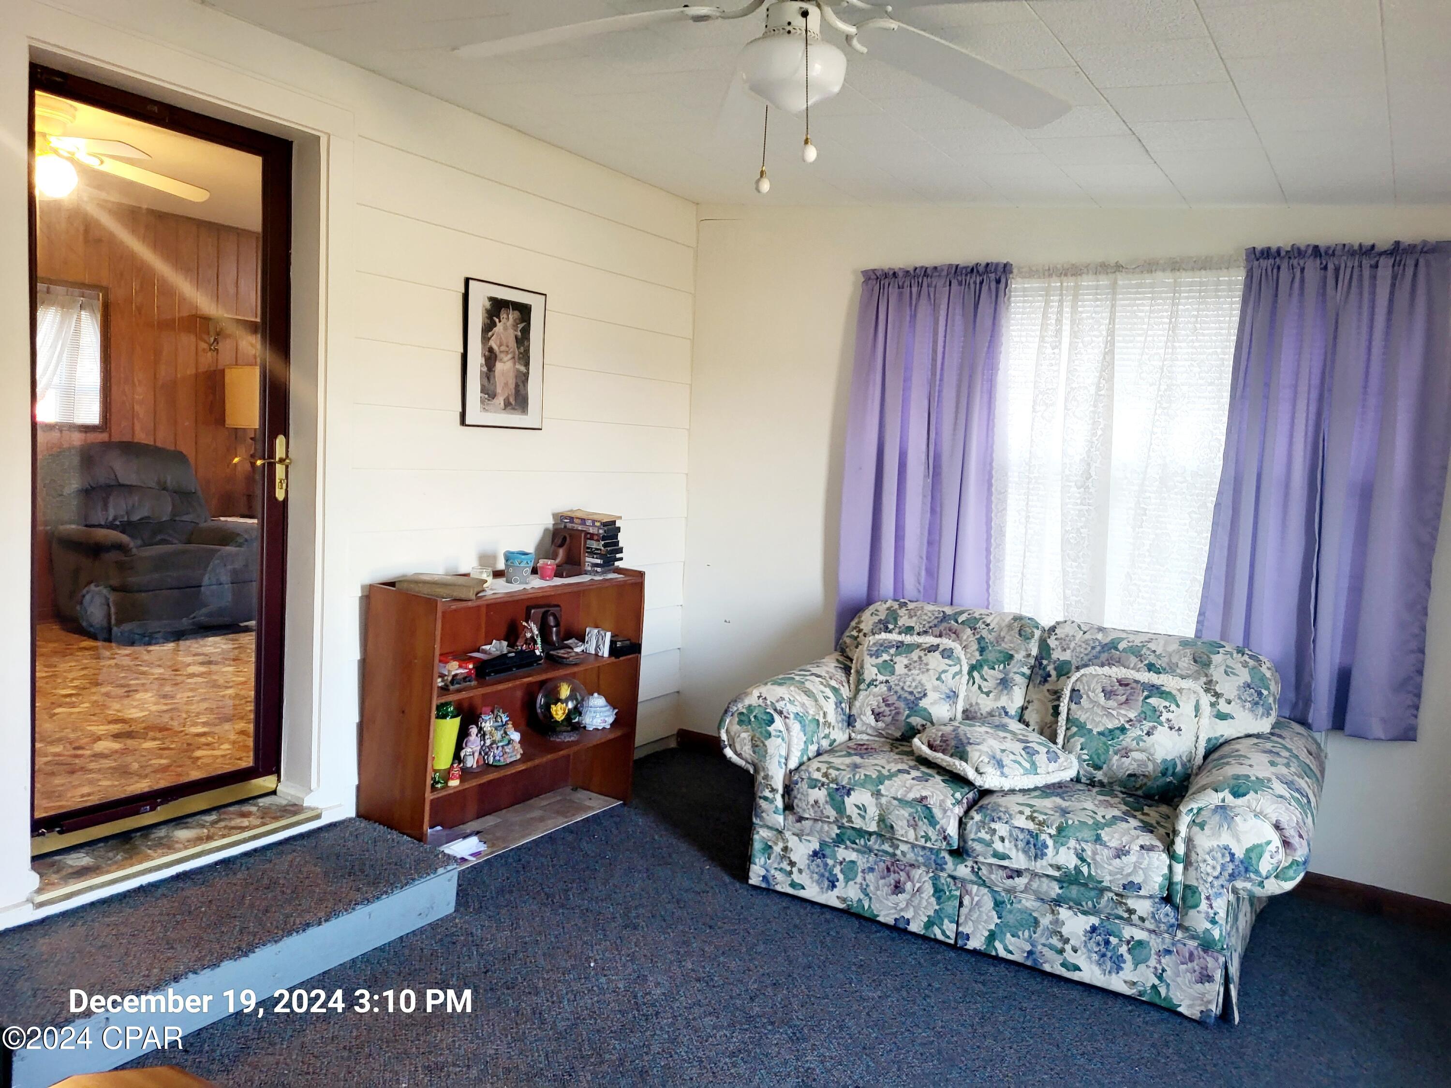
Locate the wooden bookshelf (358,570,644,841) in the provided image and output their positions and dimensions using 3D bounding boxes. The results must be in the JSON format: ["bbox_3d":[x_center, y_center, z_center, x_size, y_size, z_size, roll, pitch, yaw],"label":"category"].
[{"bbox_3d":[-0.757,0.573,3.911,0.324,0.910,1.060,6,6,32],"label":"wooden bookshelf"}]

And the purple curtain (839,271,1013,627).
[{"bbox_3d":[0.768,-0.301,4.354,0.650,1.595,0.080,6,6,32],"label":"purple curtain"}]

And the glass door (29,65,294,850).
[{"bbox_3d":[-1.571,-0.207,3.045,0.050,1.997,0.790,6,6,32],"label":"glass door"}]

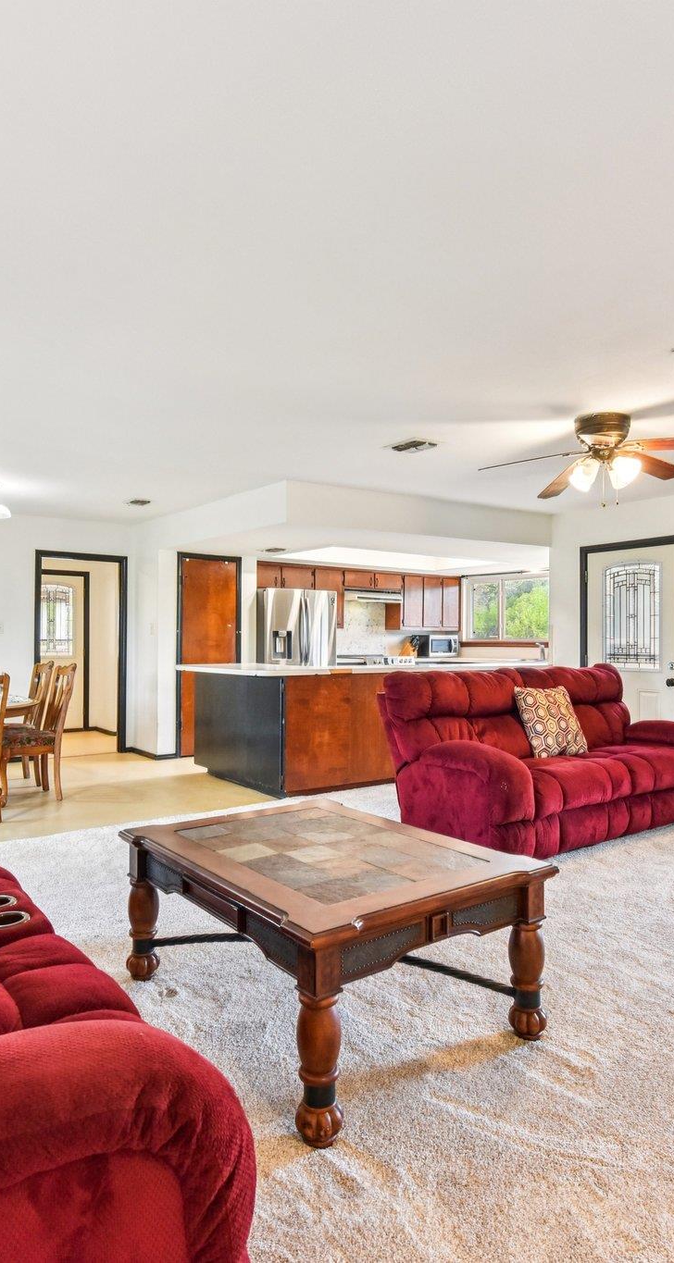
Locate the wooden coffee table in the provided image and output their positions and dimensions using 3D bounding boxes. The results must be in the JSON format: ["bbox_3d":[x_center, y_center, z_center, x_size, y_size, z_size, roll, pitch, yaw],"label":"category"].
[{"bbox_3d":[-0.037,1.005,2.525,0.930,0.520,1.170,0,0,-36],"label":"wooden coffee table"}]

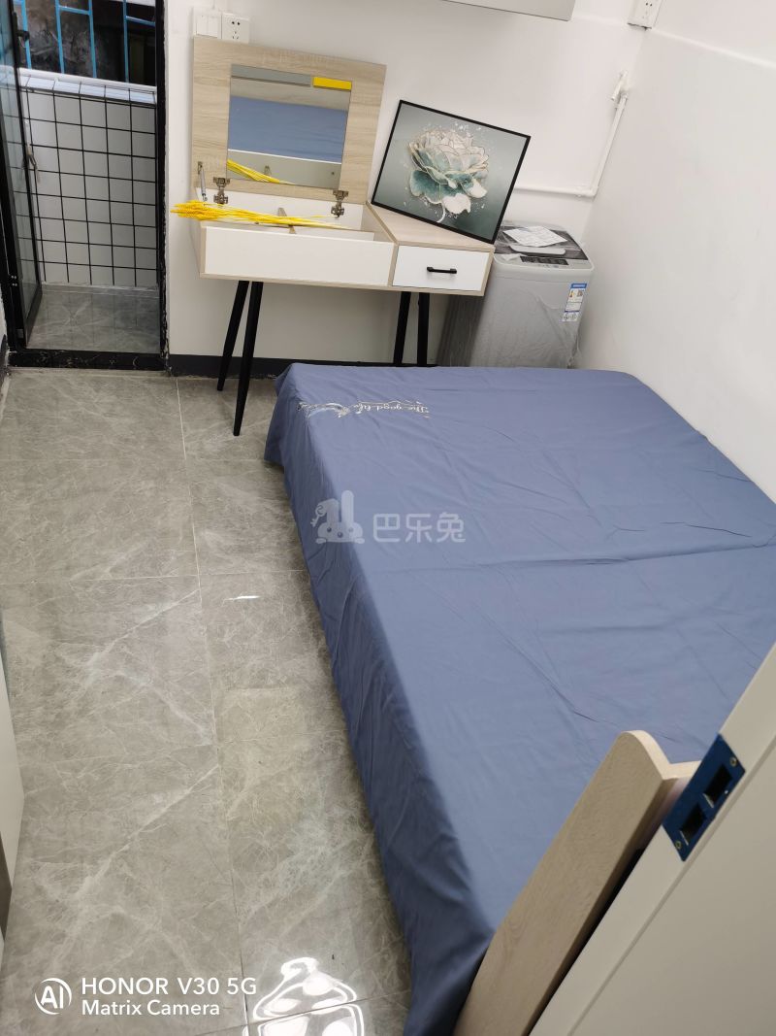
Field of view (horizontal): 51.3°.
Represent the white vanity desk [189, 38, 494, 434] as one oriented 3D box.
[{"bbox_3d":[-0.181,-0.915,2.870,0.980,1.205,0.435,-1,37,-17],"label":"white vanity desk"}]

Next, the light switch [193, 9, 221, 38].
[{"bbox_3d":[-0.572,-1.554,2.558,0.086,0.086,0.011,-1,37,-17],"label":"light switch"}]

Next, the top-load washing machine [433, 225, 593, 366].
[{"bbox_3d":[0.477,-0.749,3.228,0.408,0.733,0.400,-1,37,-17],"label":"top-load washing machine"}]

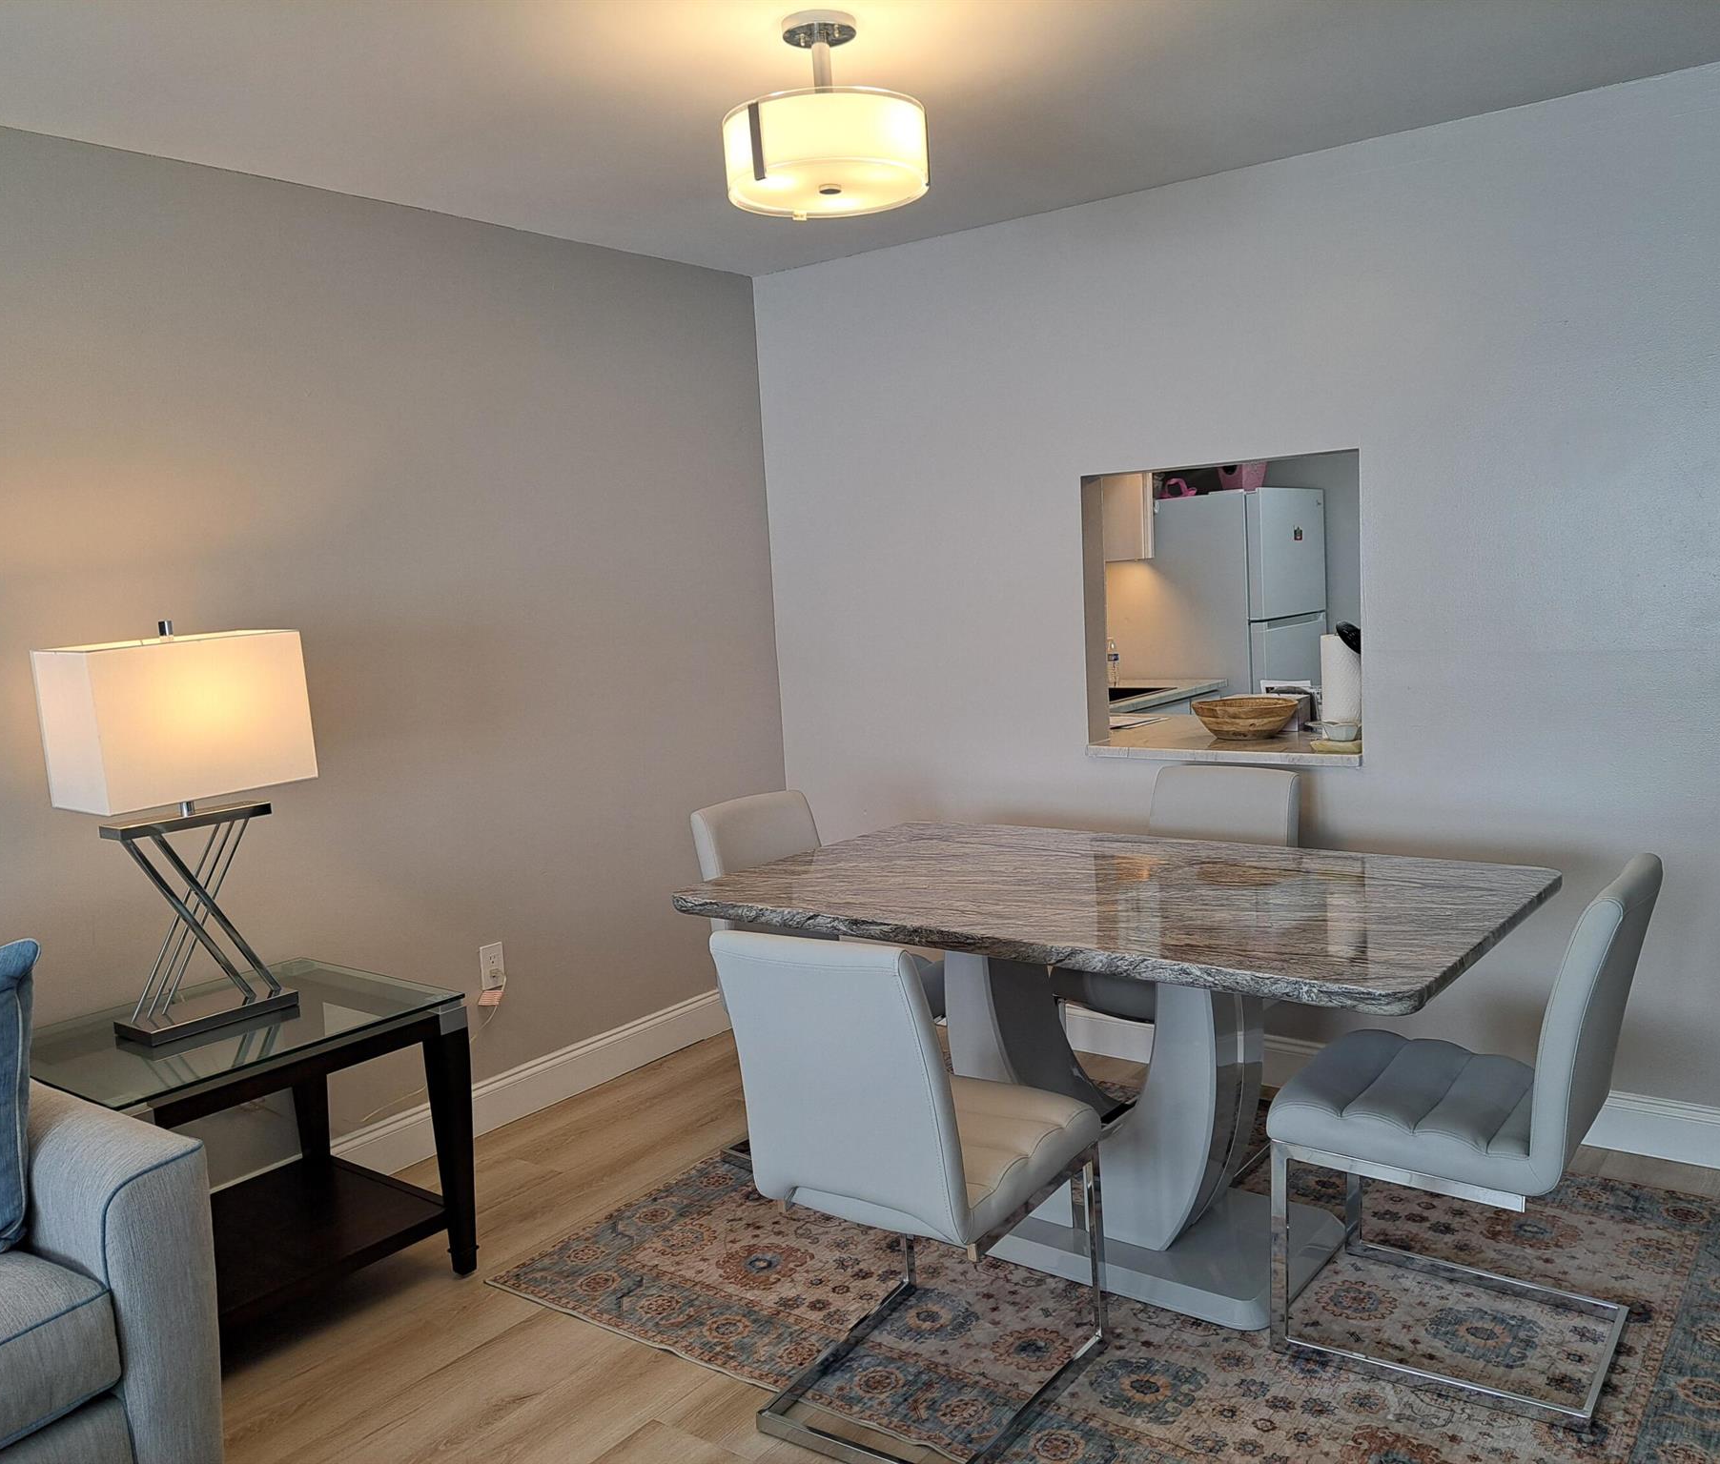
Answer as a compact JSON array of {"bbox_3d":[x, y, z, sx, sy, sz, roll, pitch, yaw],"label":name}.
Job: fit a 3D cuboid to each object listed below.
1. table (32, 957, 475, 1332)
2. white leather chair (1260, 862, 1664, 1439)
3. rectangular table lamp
[{"bbox_3d":[-1.276,0.893,2.793,0.610,0.612,0.698,2,9,37],"label":"table"},{"bbox_3d":[1.068,0.667,2.403,0.560,0.885,0.430,1,8,35],"label":"white leather chair"},{"bbox_3d":[-1.345,0.187,2.720,0.217,0.817,0.425,2,9,37],"label":"rectangular table lamp"}]

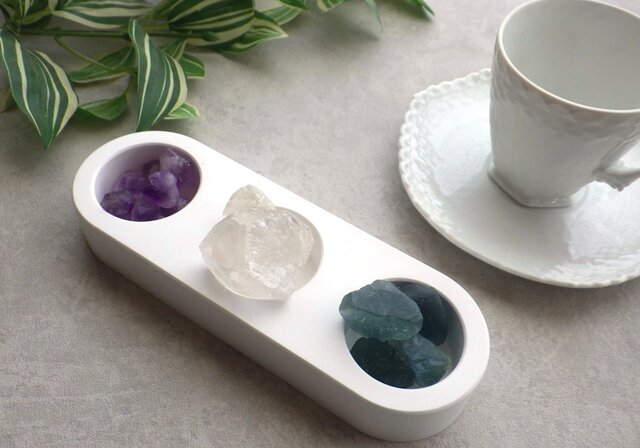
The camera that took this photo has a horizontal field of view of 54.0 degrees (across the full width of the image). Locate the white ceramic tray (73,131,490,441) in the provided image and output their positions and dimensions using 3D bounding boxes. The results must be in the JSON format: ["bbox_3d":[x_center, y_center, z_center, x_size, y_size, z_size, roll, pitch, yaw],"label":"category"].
[{"bbox_3d":[-0.022,0.019,0.265,0.190,0.029,0.062,29,55,18],"label":"white ceramic tray"}]

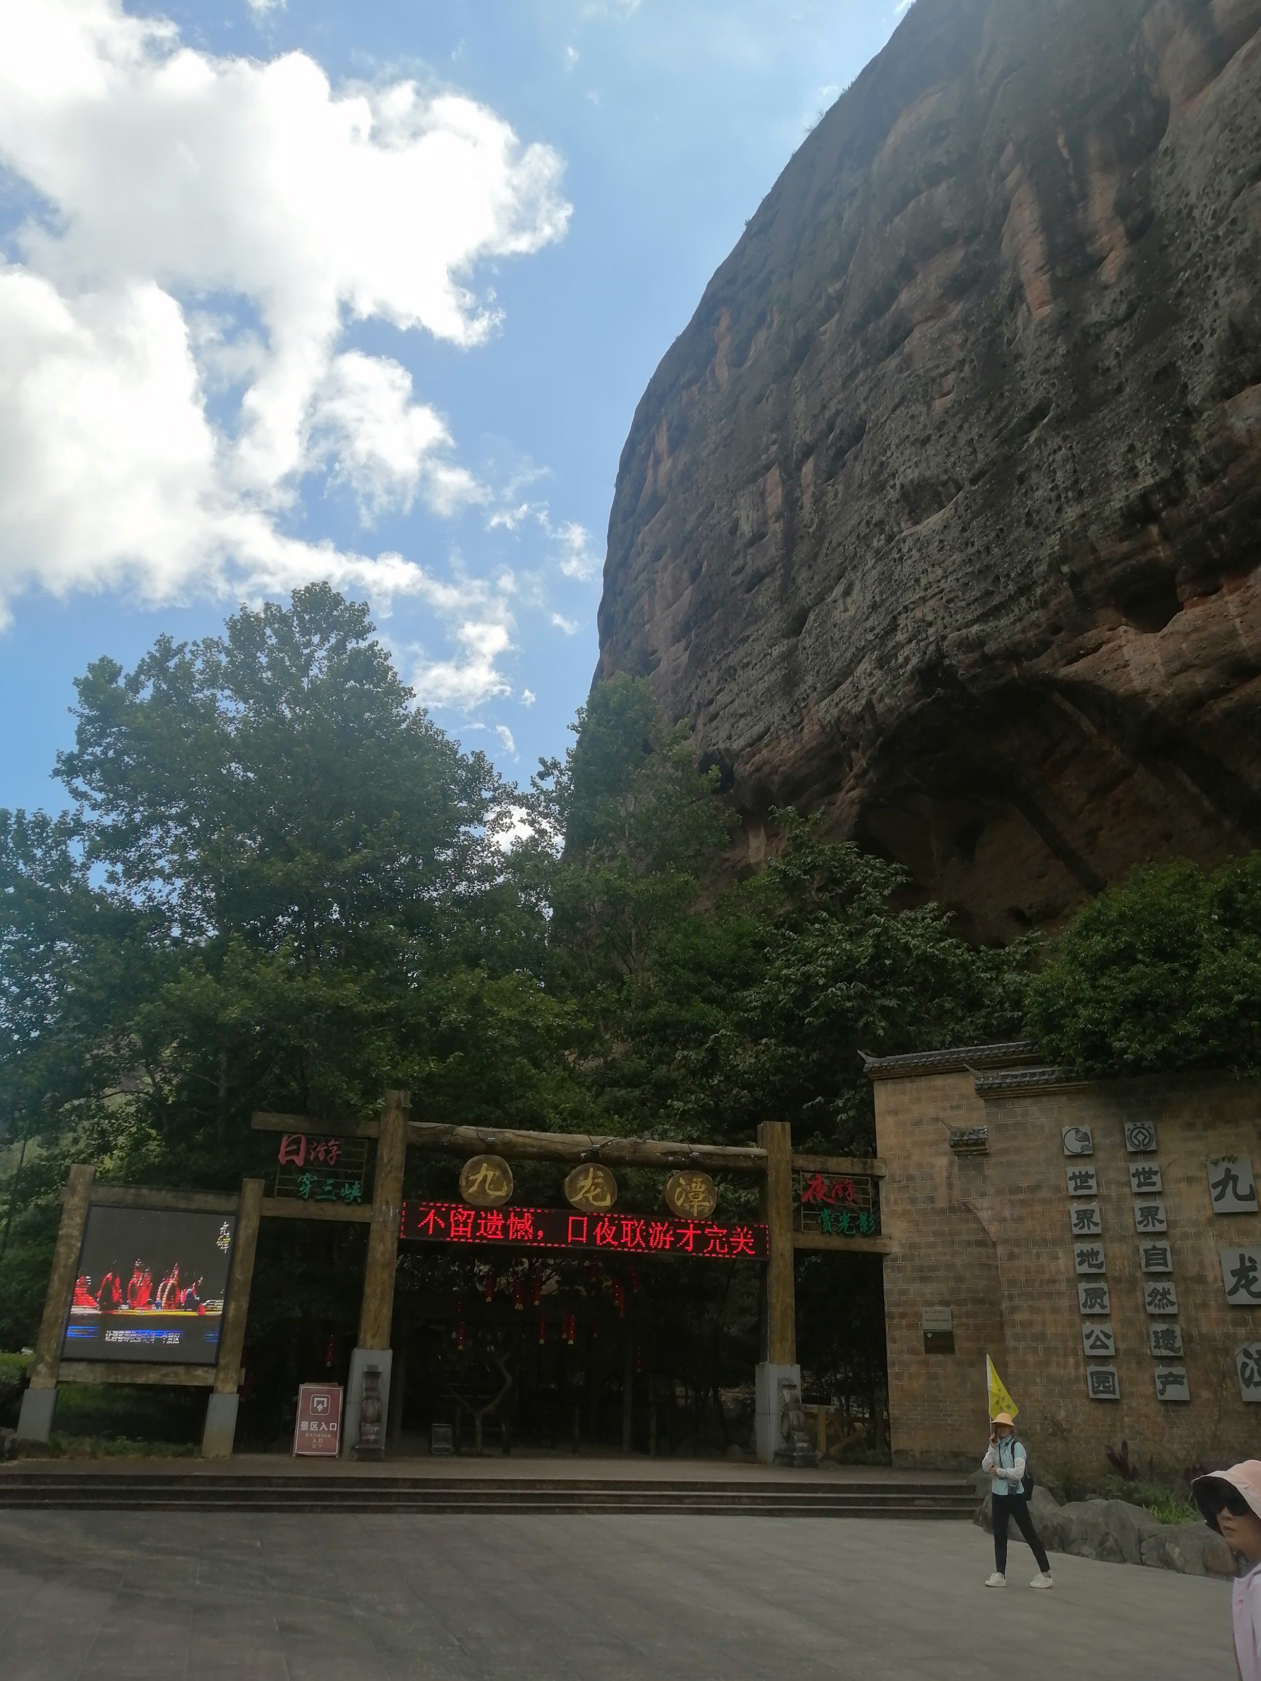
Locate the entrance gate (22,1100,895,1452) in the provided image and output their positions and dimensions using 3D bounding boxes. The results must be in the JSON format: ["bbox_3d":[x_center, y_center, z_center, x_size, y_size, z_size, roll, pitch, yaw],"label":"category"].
[{"bbox_3d":[-2.358,8.172,24.880,16.000,6.500,1.100,8,-24,-14],"label":"entrance gate"}]

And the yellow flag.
[{"bbox_3d":[3.914,5.767,13.807,0.340,0.610,0.100,-2,-23,9],"label":"yellow flag"}]

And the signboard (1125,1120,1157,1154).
[{"bbox_3d":[9.175,5.332,23.565,0.520,0.520,0.050,-13,-27,32],"label":"signboard"}]

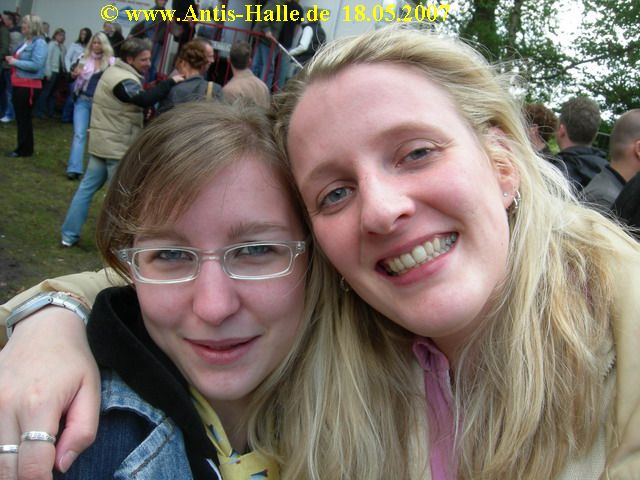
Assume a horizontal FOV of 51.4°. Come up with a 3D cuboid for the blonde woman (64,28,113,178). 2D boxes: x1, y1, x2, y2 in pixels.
[{"bbox_3d":[-2.661,-1.546,7.707,0.520,1.690,0.330,11,12,-8],"label":"blonde woman"}]

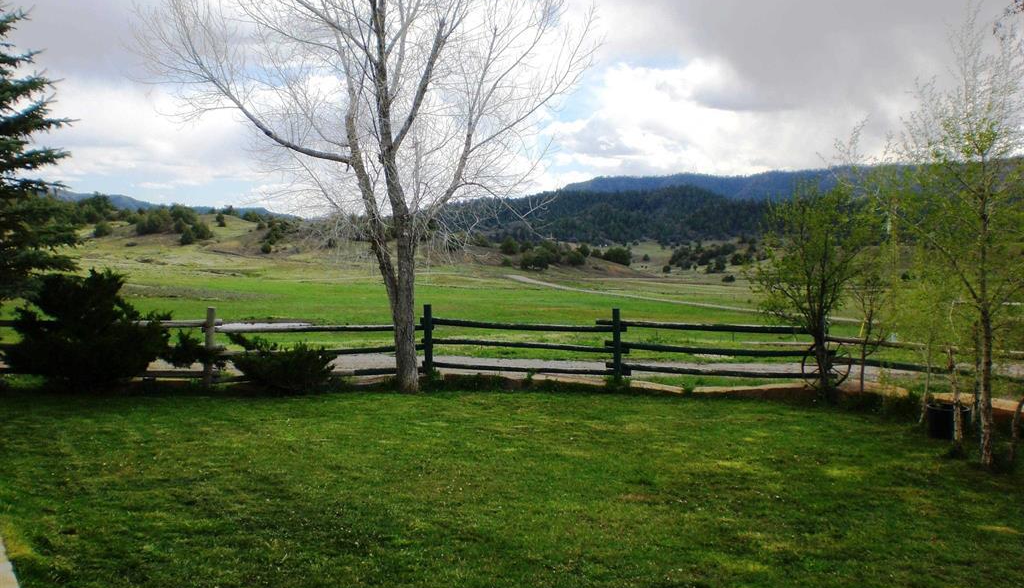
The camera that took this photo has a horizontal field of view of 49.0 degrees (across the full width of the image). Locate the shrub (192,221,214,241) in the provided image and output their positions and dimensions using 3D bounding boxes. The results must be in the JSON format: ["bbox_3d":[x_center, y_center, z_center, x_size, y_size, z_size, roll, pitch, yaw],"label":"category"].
[{"bbox_3d":[-49.560,-10.168,180.000,3.200,3.200,3.100,0,1,0],"label":"shrub"}]

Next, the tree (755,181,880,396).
[{"bbox_3d":[3.983,-0.020,14.800,1.630,2.900,1.600,0,1,0],"label":"tree"}]

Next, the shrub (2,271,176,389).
[{"bbox_3d":[-5.713,0.494,15.200,2.220,1.600,1.900,0,1,0],"label":"shrub"}]

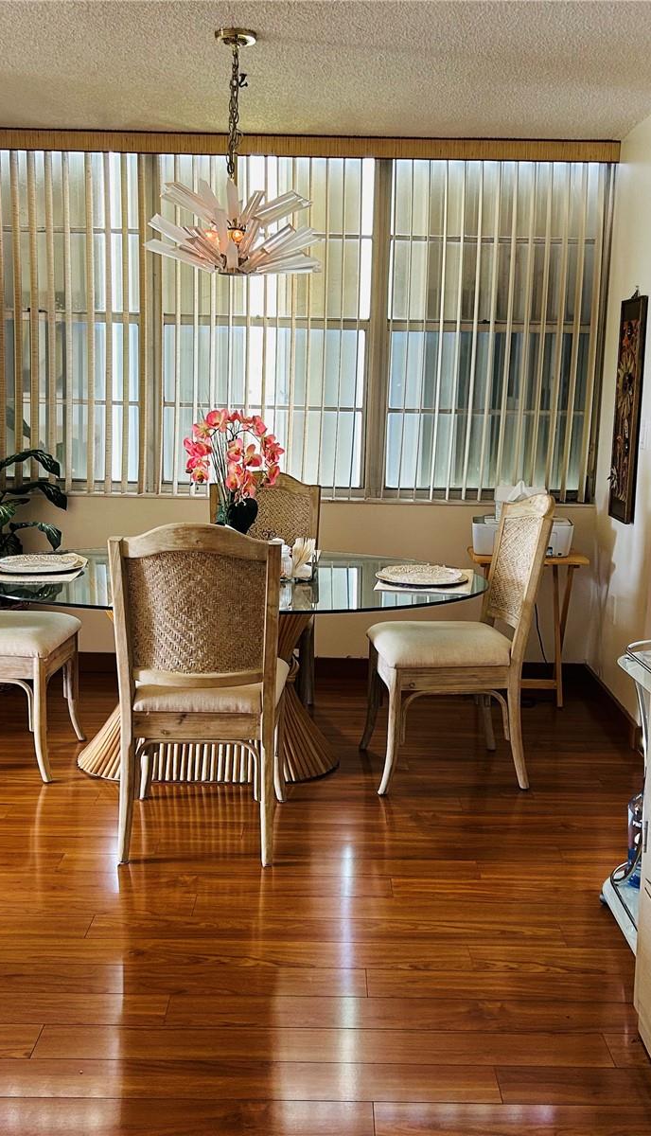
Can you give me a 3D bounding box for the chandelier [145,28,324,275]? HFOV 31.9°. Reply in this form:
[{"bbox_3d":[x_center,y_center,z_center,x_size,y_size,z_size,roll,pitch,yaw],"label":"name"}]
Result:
[{"bbox_3d":[-0.308,-1.368,3.782,0.581,0.732,0.581,1,9,0],"label":"chandelier"}]

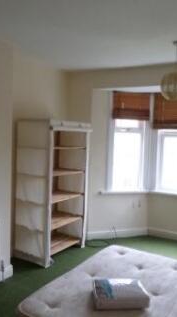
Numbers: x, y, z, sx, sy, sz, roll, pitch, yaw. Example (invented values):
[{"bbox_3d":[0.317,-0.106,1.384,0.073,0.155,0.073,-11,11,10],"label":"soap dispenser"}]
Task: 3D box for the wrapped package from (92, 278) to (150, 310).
[{"bbox_3d":[0.212,0.953,2.062,0.360,0.090,0.250,1,4,-5],"label":"wrapped package"}]

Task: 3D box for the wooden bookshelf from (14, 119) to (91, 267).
[{"bbox_3d":[-0.485,0.407,3.932,0.540,1.750,0.840,4,4,31],"label":"wooden bookshelf"}]

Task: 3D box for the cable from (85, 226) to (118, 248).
[{"bbox_3d":[0.208,1.174,4.406,0.490,0.200,0.320,1,4,-16],"label":"cable"}]

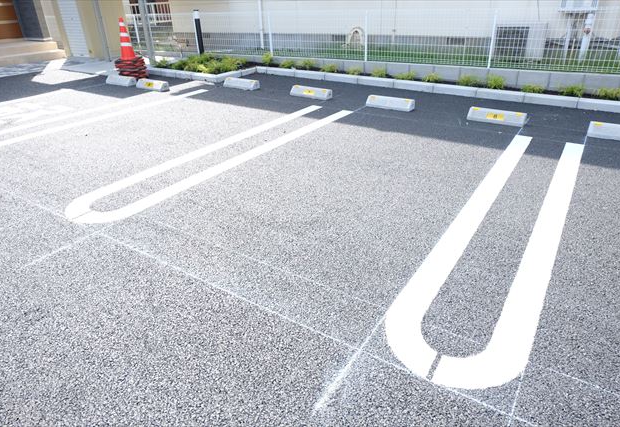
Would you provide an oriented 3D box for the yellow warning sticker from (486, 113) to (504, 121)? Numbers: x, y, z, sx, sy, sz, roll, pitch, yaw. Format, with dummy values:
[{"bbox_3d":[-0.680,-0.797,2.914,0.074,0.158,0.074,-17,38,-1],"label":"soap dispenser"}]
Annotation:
[{"bbox_3d":[2.056,-1.071,4.729,0.174,0.068,0.005,16,0,30],"label":"yellow warning sticker"}]

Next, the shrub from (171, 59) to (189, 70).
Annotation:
[{"bbox_3d":[-2.429,-2.767,7.979,0.330,0.220,0.320,16,32,30],"label":"shrub"}]

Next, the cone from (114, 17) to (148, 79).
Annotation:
[{"bbox_3d":[-3.289,-2.977,7.678,0.400,1.010,0.400,16,32,30],"label":"cone"}]

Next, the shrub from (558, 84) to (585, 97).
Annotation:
[{"bbox_3d":[3.358,-1.578,5.482,0.300,0.175,0.270,16,32,30],"label":"shrub"}]

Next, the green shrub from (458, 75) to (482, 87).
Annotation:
[{"bbox_3d":[2.310,-1.913,6.165,0.310,0.180,0.270,16,32,30],"label":"green shrub"}]

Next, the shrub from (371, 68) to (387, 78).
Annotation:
[{"bbox_3d":[1.115,-2.283,6.940,0.260,0.170,0.240,-1,28,1],"label":"shrub"}]

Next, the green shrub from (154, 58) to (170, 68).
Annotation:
[{"bbox_3d":[-2.869,-2.911,8.297,0.290,0.200,0.280,16,32,30],"label":"green shrub"}]

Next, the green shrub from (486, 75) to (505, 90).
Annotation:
[{"bbox_3d":[2.602,-1.826,5.953,0.260,0.210,0.250,16,32,30],"label":"green shrub"}]

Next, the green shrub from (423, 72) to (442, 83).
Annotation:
[{"bbox_3d":[1.845,-2.052,6.465,0.280,0.170,0.250,16,32,30],"label":"green shrub"}]

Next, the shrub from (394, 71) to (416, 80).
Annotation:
[{"bbox_3d":[1.488,-2.161,6.700,0.350,0.160,0.280,16,32,30],"label":"shrub"}]

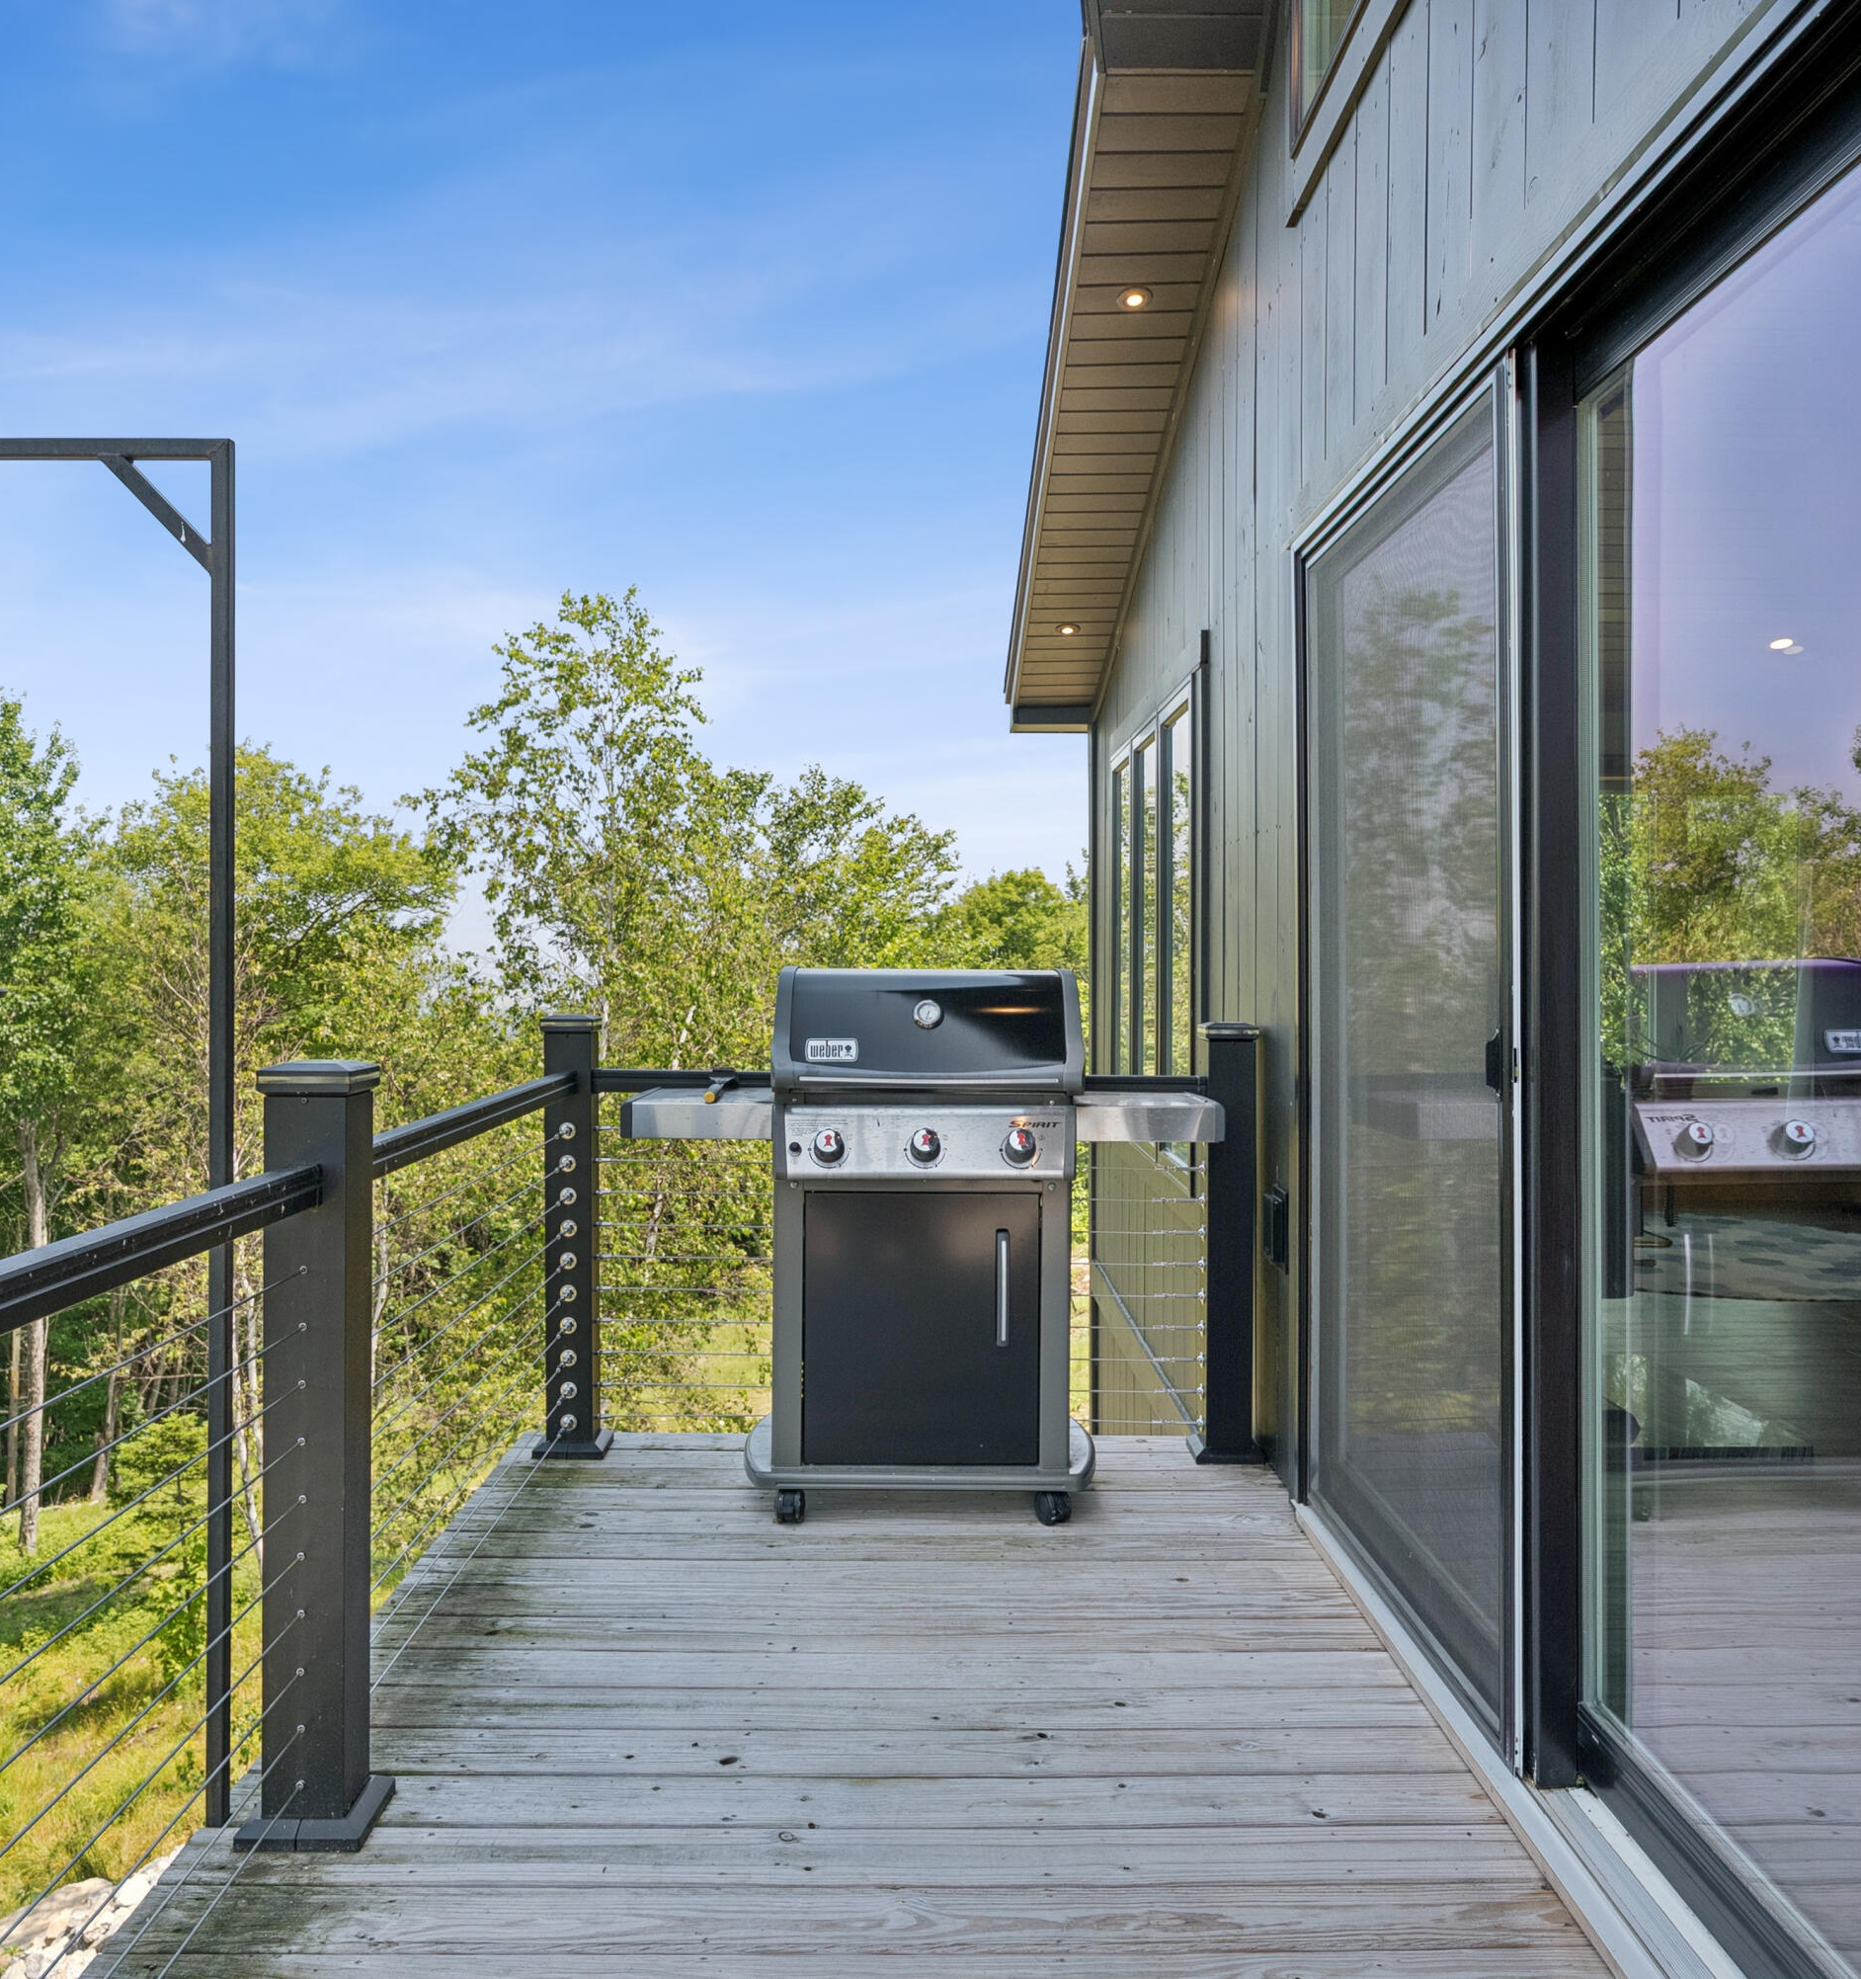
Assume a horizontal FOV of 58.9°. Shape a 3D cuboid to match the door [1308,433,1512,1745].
[{"bbox_3d":[0.817,0.095,2.850,0.050,1.955,1.190,0,1,-1],"label":"door"}]

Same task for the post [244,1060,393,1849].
[{"bbox_3d":[-0.831,0.613,2.245,0.165,1.030,0.165,0,1,-1],"label":"post"}]

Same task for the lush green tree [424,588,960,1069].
[{"bbox_3d":[-1.600,0.420,11.000,3.500,6.100,3.200,0,1,-1],"label":"lush green tree"}]

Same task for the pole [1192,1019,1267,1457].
[{"bbox_3d":[0.712,0.595,3.940,0.163,1.033,0.163,0,1,-1],"label":"pole"}]

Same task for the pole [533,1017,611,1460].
[{"bbox_3d":[-0.853,0.585,3.955,0.163,1.035,0.163,0,1,-1],"label":"pole"}]

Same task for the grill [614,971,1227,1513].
[{"bbox_3d":[-0.016,0.533,3.640,1.280,1.150,0.600,0,1,-1],"label":"grill"}]

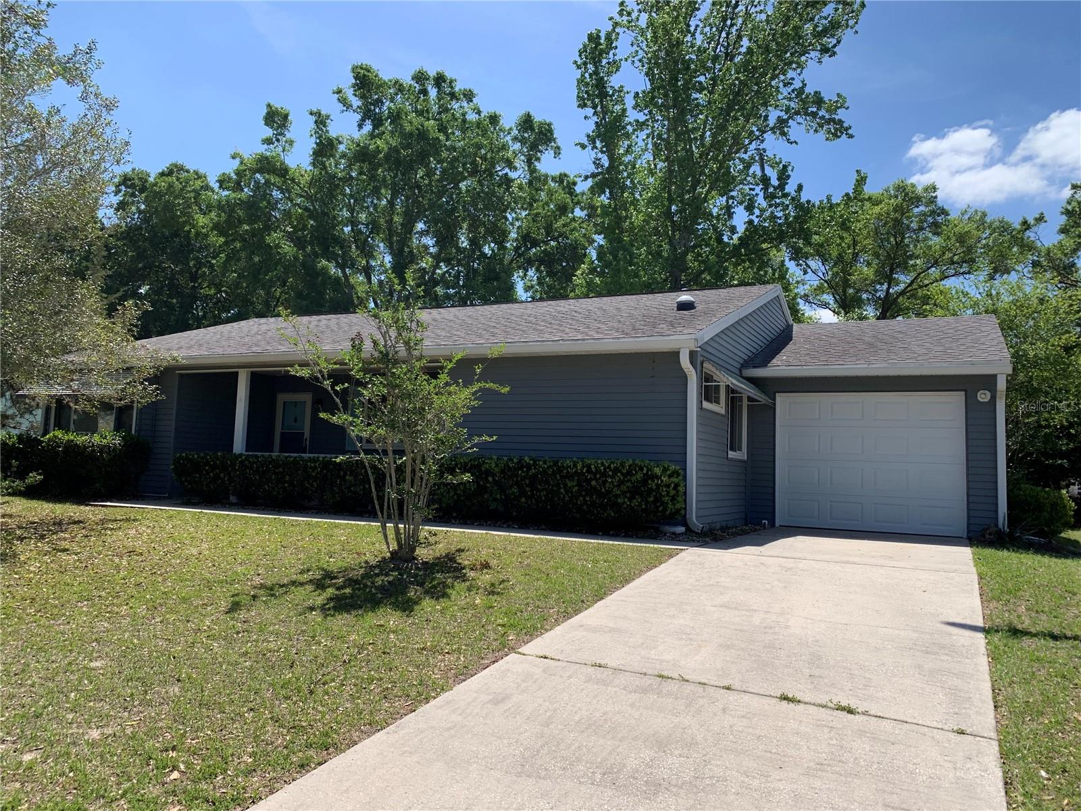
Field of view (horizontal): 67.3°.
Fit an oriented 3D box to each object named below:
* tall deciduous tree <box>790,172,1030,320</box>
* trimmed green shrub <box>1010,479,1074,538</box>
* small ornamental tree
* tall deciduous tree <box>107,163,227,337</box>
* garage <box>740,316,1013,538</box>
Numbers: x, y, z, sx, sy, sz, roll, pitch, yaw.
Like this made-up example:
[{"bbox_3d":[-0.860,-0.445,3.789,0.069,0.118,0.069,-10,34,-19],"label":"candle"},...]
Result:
[{"bbox_3d":[13.853,-2.651,30.496,9.000,12.520,8.500,0,-5,24],"label":"tall deciduous tree"},{"bbox_3d":[8.061,1.606,13.197,1.100,1.000,1.050,0,-5,31],"label":"trimmed green shrub"},{"bbox_3d":[-1.513,0.117,8.925,2.350,3.070,2.200,3,-5,-10],"label":"small ornamental tree"},{"bbox_3d":[-15.612,-3.627,32.501,5.800,12.400,5.800,5,-5,-26],"label":"tall deciduous tree"},{"bbox_3d":[6.668,0.259,15.609,3.710,4.000,8.000,0,-5,27],"label":"garage"}]

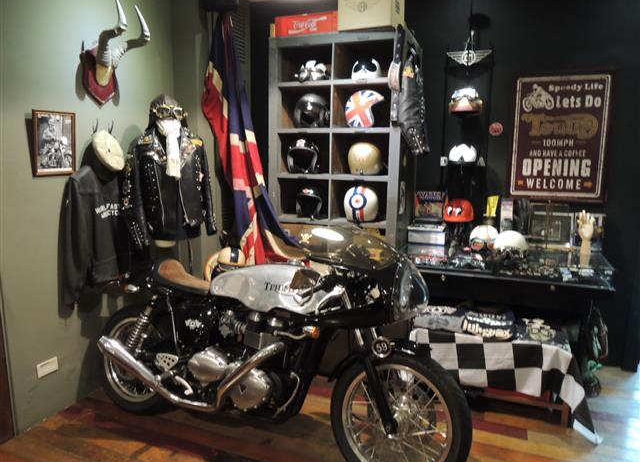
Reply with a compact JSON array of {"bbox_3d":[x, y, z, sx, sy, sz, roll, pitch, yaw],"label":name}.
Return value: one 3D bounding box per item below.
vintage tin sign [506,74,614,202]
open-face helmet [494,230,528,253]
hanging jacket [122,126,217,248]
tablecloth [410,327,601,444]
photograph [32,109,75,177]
[{"bbox_3d":[1.656,-0.649,3.075,0.610,0.864,0.035,5,6,22],"label":"vintage tin sign"},{"bbox_3d":[1.361,0.083,3.148,0.221,0.161,0.251,5,11,22],"label":"open-face helmet"},{"bbox_3d":[-0.929,-0.287,2.740,0.560,0.720,0.320,-2,9,-22],"label":"hanging jacket"},{"bbox_3d":[1.063,0.827,2.691,1.020,0.480,0.460,4,9,17],"label":"tablecloth"},{"bbox_3d":[-1.430,-0.470,2.401,0.025,0.344,0.267,12,15,16],"label":"photograph"}]

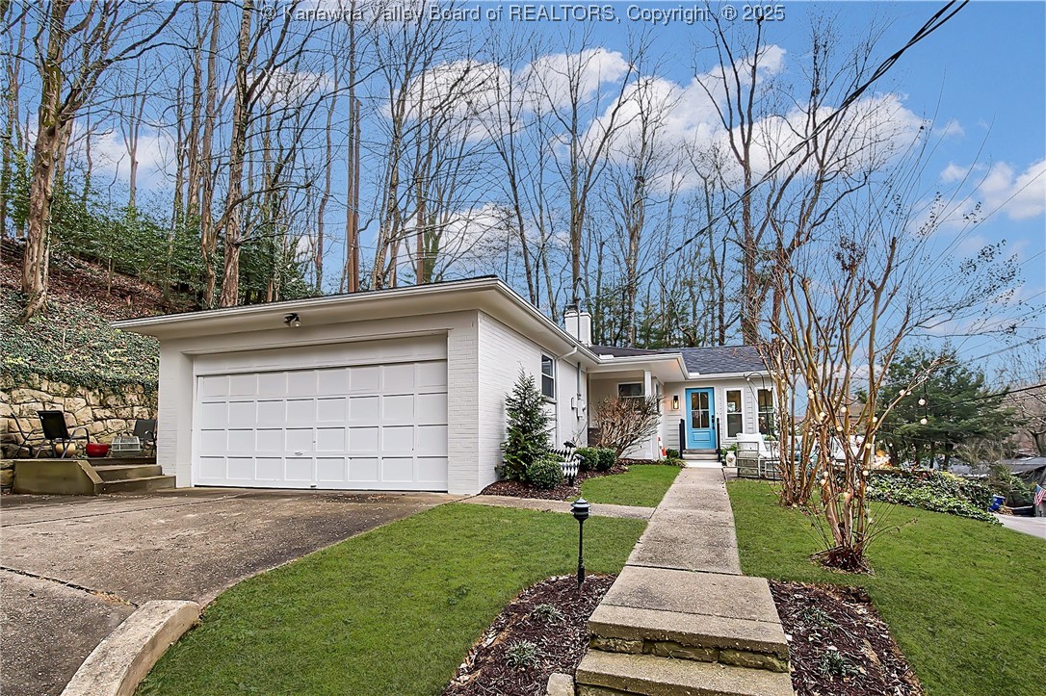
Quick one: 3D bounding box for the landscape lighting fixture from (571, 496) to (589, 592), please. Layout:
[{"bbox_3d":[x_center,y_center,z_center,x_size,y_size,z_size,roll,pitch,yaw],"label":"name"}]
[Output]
[{"bbox_3d":[0.457,1.545,3.920,0.148,0.730,0.148,-3,-8,18],"label":"landscape lighting fixture"}]

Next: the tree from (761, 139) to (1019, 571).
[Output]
[{"bbox_3d":[3.160,-0.040,4.420,1.950,3.780,1.900,-3,-8,18],"label":"tree"}]

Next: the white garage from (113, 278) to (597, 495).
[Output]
[{"bbox_3d":[-2.550,1.320,11.000,7.400,3.050,7.300,-3,-8,18],"label":"white garage"}]

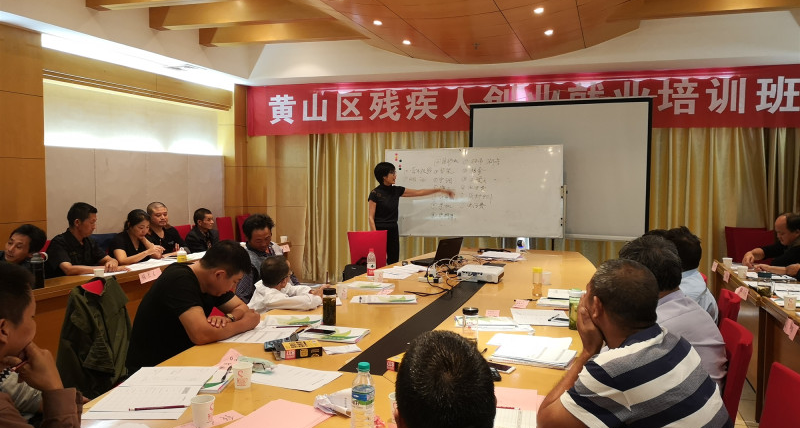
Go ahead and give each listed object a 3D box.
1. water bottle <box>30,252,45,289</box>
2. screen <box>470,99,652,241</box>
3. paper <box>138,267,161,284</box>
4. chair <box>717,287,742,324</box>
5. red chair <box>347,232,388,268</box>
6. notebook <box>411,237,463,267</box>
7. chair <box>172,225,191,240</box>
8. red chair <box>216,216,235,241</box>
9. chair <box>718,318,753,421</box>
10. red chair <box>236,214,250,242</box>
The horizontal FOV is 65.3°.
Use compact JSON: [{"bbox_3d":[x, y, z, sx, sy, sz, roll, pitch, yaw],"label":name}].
[{"bbox_3d":[-2.259,0.347,3.902,0.080,0.220,0.080,2,4,19],"label":"water bottle"},{"bbox_3d":[1.720,-0.494,6.932,1.970,1.490,0.070,2,4,23],"label":"screen"},{"bbox_3d":[-1.895,0.474,4.762,0.015,0.080,0.220,2,10,19],"label":"paper"},{"bbox_3d":[1.347,0.861,3.111,0.560,0.955,0.440,2,4,20],"label":"chair"},{"bbox_3d":[-0.180,0.670,6.189,0.440,0.955,0.560,-2,4,-36],"label":"red chair"},{"bbox_3d":[0.332,0.321,5.415,0.295,0.230,0.350,3,4,39],"label":"notebook"},{"bbox_3d":[-1.980,0.601,6.047,0.550,0.970,0.450,2,4,19],"label":"chair"},{"bbox_3d":[-2.131,0.533,8.292,0.560,0.955,0.440,2,4,23],"label":"red chair"},{"bbox_3d":[1.000,0.899,2.418,0.560,0.955,0.440,2,4,20],"label":"chair"},{"bbox_3d":[-1.936,0.507,8.766,0.560,0.955,0.440,1,3,13],"label":"red chair"}]

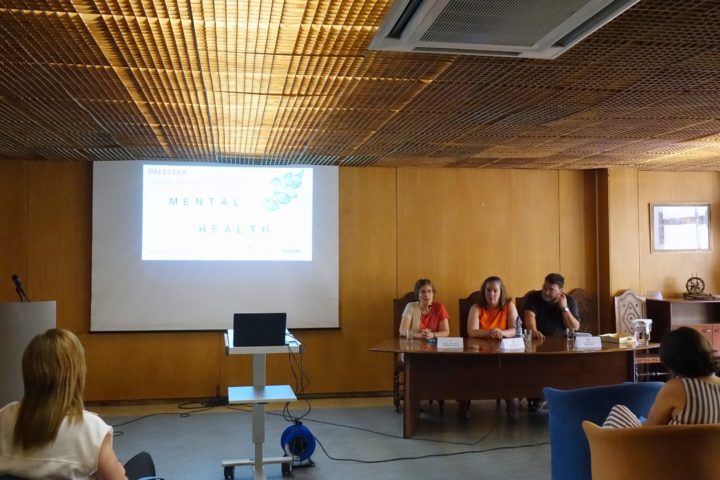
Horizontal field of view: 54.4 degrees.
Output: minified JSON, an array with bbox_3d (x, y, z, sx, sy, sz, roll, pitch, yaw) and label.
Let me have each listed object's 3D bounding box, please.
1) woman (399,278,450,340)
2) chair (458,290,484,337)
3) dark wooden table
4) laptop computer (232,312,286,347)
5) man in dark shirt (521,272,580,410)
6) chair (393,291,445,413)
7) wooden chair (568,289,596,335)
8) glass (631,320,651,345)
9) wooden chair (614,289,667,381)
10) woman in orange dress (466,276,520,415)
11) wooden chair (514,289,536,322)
[{"bbox_3d":[0.615,1.007,6.562,0.460,1.260,0.760,0,-2,-10],"label":"woman"},{"bbox_3d":[1.297,1.084,7.005,0.500,1.130,0.560,0,-2,-10],"label":"chair"},{"bbox_3d":[1.292,1.244,5.893,2.500,0.750,1.150,0,-2,-10],"label":"dark wooden table"},{"bbox_3d":[-0.628,0.559,4.384,0.320,0.215,0.280,0,-2,-10],"label":"laptop computer"},{"bbox_3d":[1.874,0.988,6.805,0.540,1.310,0.780,0,-2,-2],"label":"man in dark shirt"},{"bbox_3d":[0.603,1.080,6.852,0.480,1.130,0.560,0,-2,-10],"label":"chair"},{"bbox_3d":[2.324,1.091,7.146,0.450,1.120,0.520,0,-2,-12],"label":"wooden chair"},{"bbox_3d":[2.379,0.764,5.961,0.160,0.200,0.160,0,-2,-10],"label":"glass"},{"bbox_3d":[2.930,1.093,7.232,0.470,1.120,0.520,0,-2,-15],"label":"wooden chair"},{"bbox_3d":[1.271,1.000,6.678,0.480,1.280,0.780,0,-2,-8],"label":"woman in orange dress"},{"bbox_3d":[1.907,1.086,7.113,0.500,1.130,0.560,0,-2,-10],"label":"wooden chair"}]

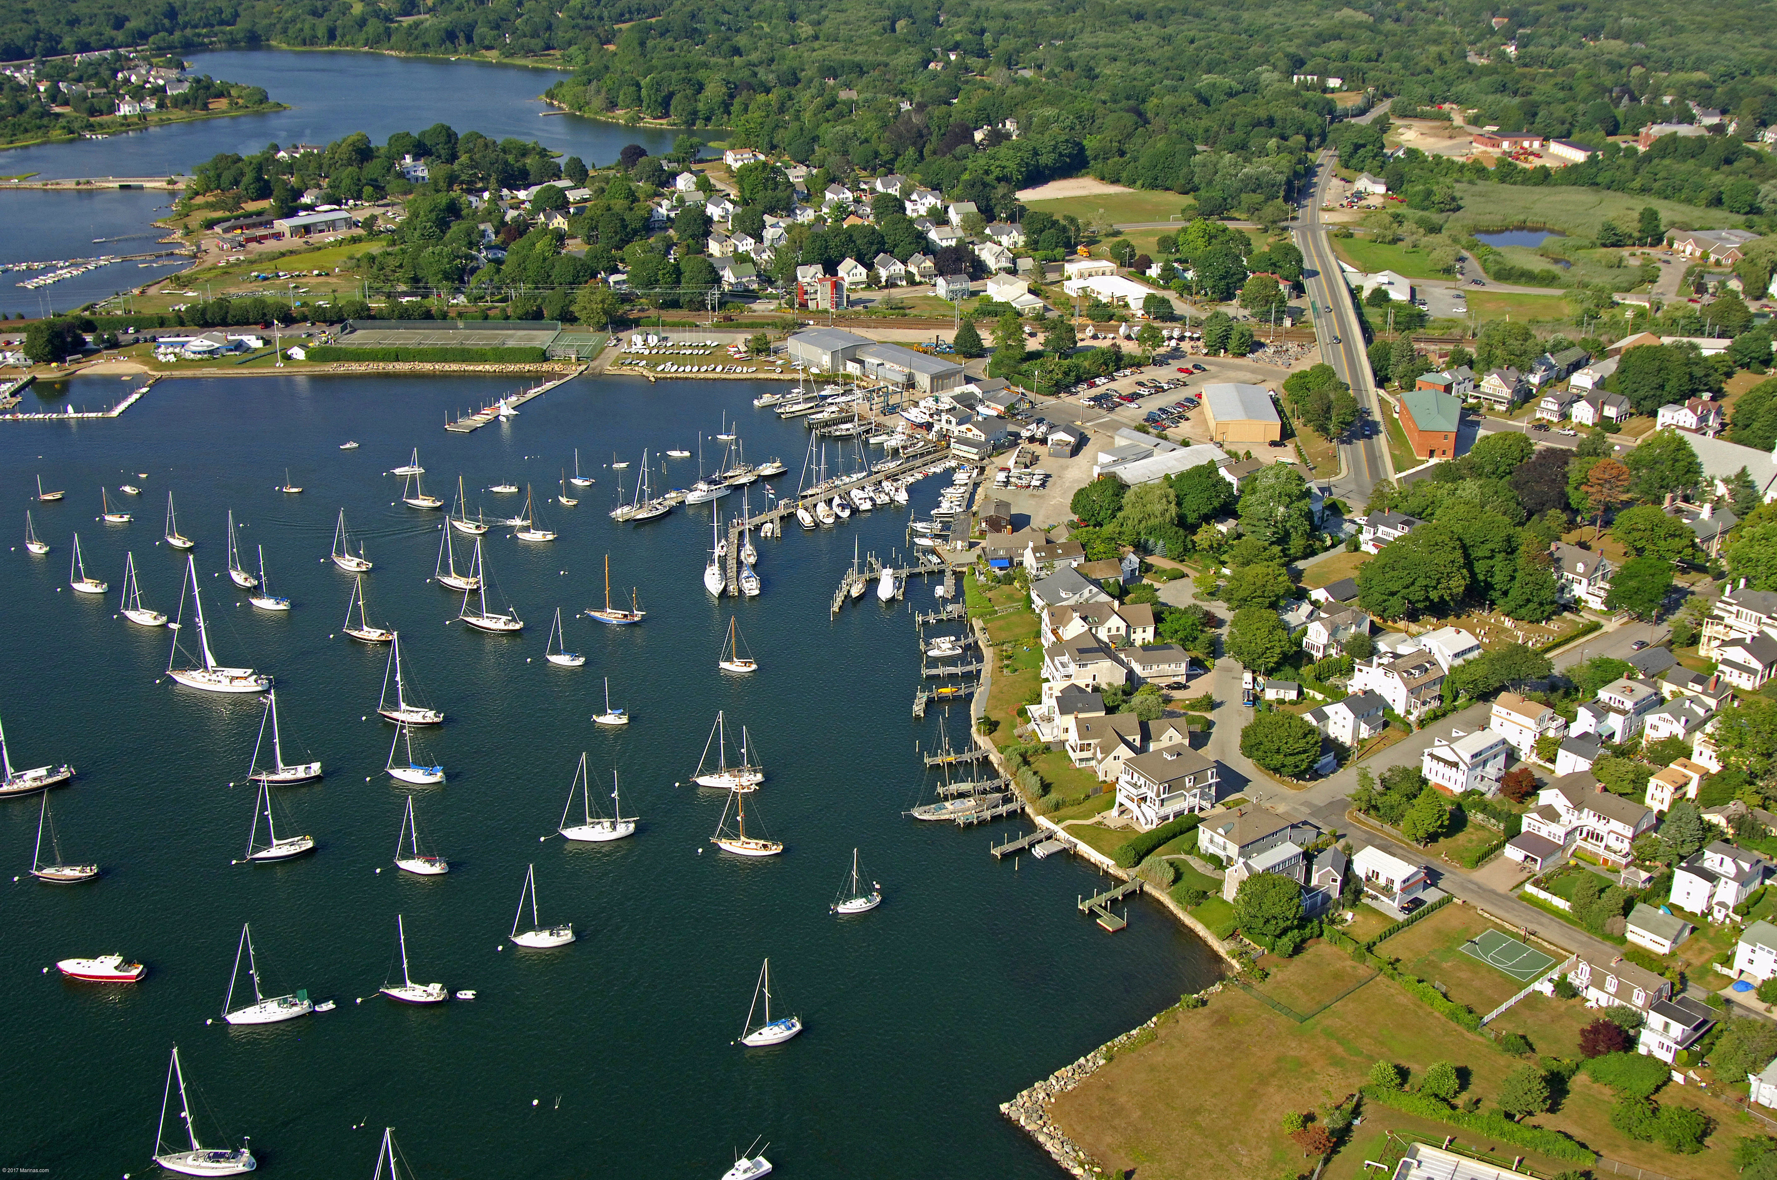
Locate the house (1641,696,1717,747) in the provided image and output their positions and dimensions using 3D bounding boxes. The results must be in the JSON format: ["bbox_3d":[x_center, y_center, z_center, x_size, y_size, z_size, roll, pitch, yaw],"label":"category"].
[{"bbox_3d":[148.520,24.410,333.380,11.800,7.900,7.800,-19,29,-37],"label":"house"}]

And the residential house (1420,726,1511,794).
[{"bbox_3d":[105.060,30.050,322.900,12.000,8.800,9.600,-18,28,-35],"label":"residential house"}]

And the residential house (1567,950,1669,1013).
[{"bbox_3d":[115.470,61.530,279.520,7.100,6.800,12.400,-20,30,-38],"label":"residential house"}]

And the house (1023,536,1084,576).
[{"bbox_3d":[39.982,-8.212,426.056,12.660,6.700,6.910,-7,24,-16],"label":"house"}]

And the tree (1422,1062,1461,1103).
[{"bbox_3d":[75.030,66.650,240.710,5.200,5.300,5.200,0,22,0],"label":"tree"}]

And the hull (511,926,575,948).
[{"bbox_3d":[-54.690,54.970,281.380,10.000,1.900,3.200,-3,23,-6],"label":"hull"}]

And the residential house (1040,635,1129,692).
[{"bbox_3d":[40.880,13.760,367.560,14.800,9.500,11.500,-5,23,-9],"label":"residential house"}]

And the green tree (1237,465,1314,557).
[{"bbox_3d":[95.239,-19.934,435.610,18.000,18.500,18.000,0,23,0],"label":"green tree"}]

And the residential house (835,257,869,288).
[{"bbox_3d":[-13.490,-123.860,691.570,8.300,8.600,12.300,-9,24,-18],"label":"residential house"}]

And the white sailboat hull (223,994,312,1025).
[{"bbox_3d":[-94.000,64.030,269.330,12.400,2.000,3.800,-7,24,-15],"label":"white sailboat hull"}]

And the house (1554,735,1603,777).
[{"bbox_3d":[133.940,32.590,341.900,6.200,7.100,7.200,-20,30,-38],"label":"house"}]

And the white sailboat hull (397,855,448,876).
[{"bbox_3d":[-79.210,46.860,301.200,9.400,1.800,3.000,3,23,8],"label":"white sailboat hull"}]

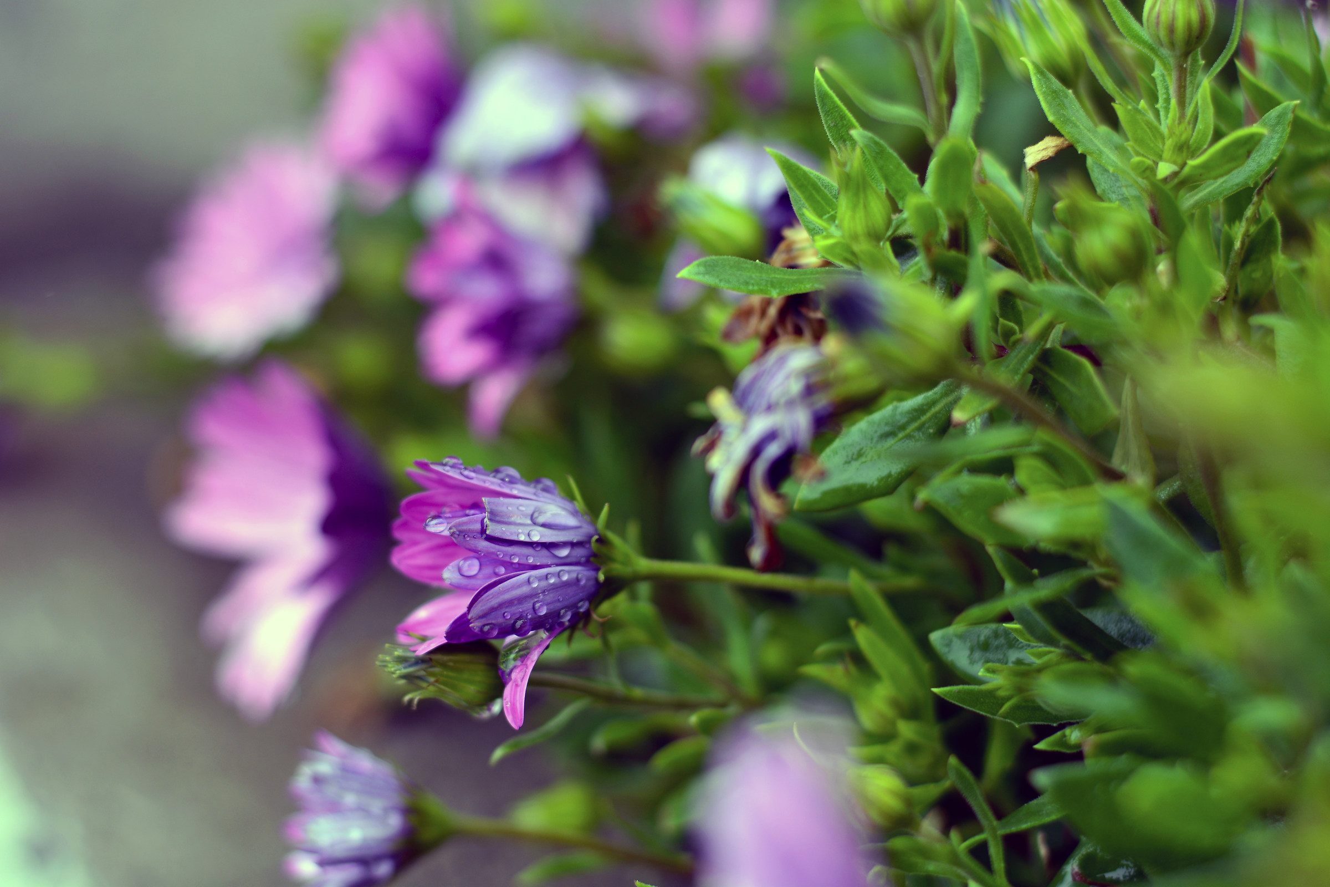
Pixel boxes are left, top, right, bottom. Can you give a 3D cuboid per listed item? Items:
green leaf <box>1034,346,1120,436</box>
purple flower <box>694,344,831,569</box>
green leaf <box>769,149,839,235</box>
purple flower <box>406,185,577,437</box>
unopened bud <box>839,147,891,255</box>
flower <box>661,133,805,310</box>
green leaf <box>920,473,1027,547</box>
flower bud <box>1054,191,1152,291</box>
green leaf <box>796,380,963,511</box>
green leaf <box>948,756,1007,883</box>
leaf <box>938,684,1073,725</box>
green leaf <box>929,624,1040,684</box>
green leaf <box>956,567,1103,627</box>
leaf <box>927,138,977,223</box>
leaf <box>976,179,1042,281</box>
[{"bbox_3d":[0.062,-0.008,0.415,0.009,0.015,0.005,-43,14,0],"label":"green leaf"},{"bbox_3d":[0.015,0.002,0.412,0.019,0.031,0.020,-7,19,-20],"label":"purple flower"},{"bbox_3d":[0.021,-0.038,0.421,0.004,0.018,0.008,-39,1,-45],"label":"green leaf"},{"bbox_3d":[-0.029,-0.022,0.455,0.023,0.038,0.034,-9,20,-26],"label":"purple flower"},{"bbox_3d":[0.030,-0.037,0.420,0.008,0.016,0.008,-10,7,-1],"label":"unopened bud"},{"bbox_3d":[0.013,-0.040,0.500,0.025,0.034,0.034,-6,16,-22],"label":"flower"},{"bbox_3d":[0.045,0.010,0.406,0.017,0.009,0.007,8,25,-23],"label":"green leaf"},{"bbox_3d":[0.060,-0.028,0.380,0.013,0.013,0.013,-29,24,0],"label":"flower bud"},{"bbox_3d":[0.033,0.000,0.430,0.031,0.004,0.012,-36,46,-6],"label":"green leaf"},{"bbox_3d":[0.046,0.056,0.410,0.004,0.020,0.005,-19,12,17],"label":"green leaf"},{"bbox_3d":[0.051,0.040,0.420,0.021,0.004,0.008,8,32,1],"label":"leaf"},{"bbox_3d":[0.051,0.033,0.432,0.020,0.004,0.011,-1,41,3],"label":"green leaf"},{"bbox_3d":[0.053,0.022,0.405,0.024,0.004,0.006,-24,21,-5],"label":"green leaf"},{"bbox_3d":[0.041,-0.038,0.395,0.007,0.012,0.005,0,18,0],"label":"leaf"},{"bbox_3d":[0.050,-0.031,0.402,0.005,0.017,0.005,-36,14,0],"label":"leaf"}]

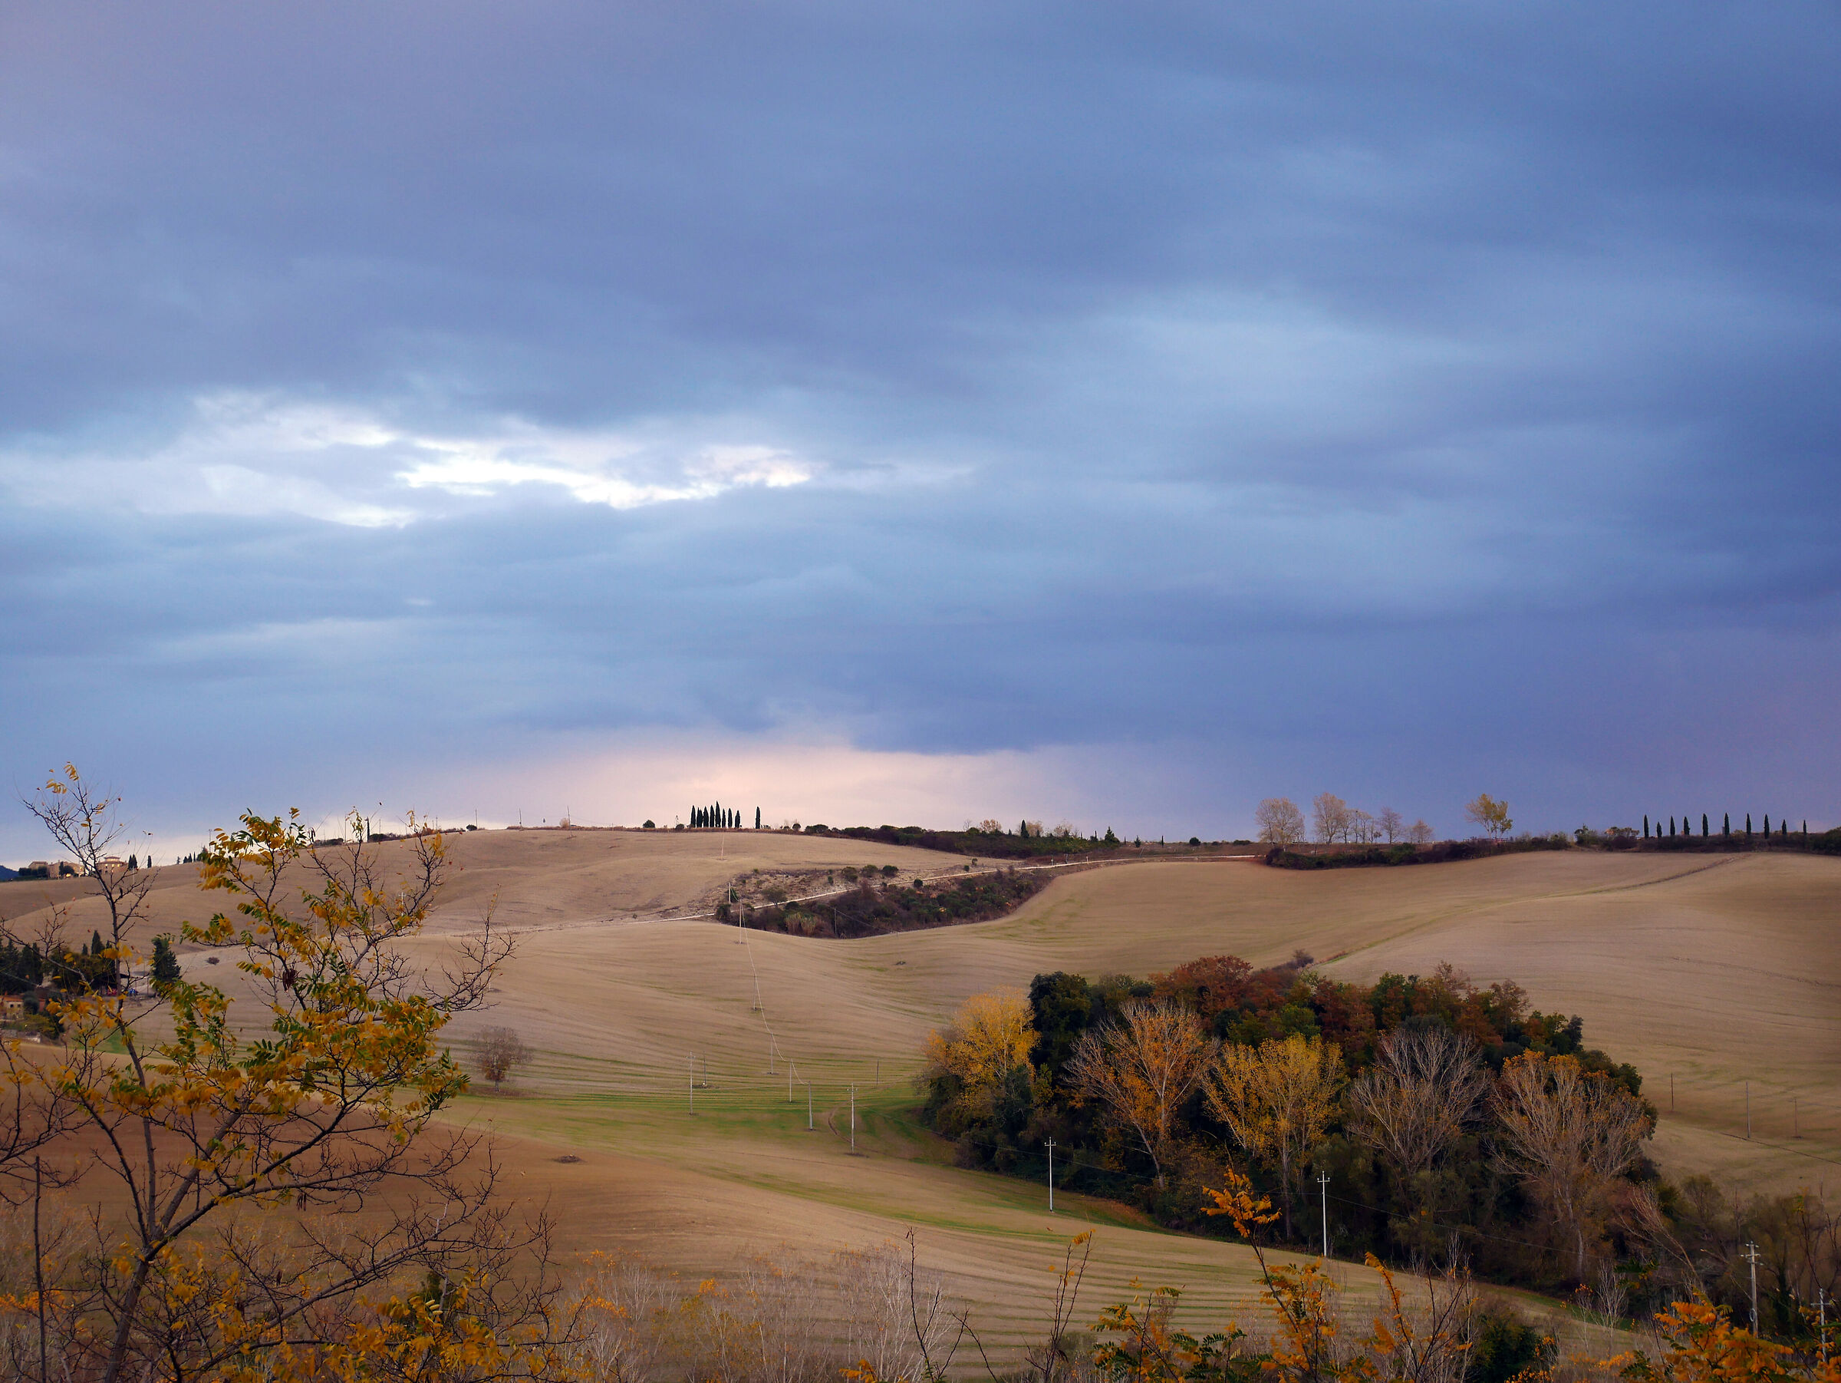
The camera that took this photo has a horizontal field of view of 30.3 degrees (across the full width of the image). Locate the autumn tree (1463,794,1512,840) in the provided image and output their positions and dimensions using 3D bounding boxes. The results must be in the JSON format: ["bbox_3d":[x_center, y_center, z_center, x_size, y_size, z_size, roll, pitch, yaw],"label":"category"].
[{"bbox_3d":[151.731,33.825,910.000,12.876,13.069,12.000,-1,-3,9],"label":"autumn tree"}]

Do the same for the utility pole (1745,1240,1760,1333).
[{"bbox_3d":[78.327,56.329,320.000,1.600,9.664,0.450,2,-3,-28],"label":"utility pole"}]

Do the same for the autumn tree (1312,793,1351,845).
[{"bbox_3d":[112.150,35.059,930.000,10.500,14.338,10.500,0,-3,7],"label":"autumn tree"}]

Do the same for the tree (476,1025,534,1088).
[{"bbox_3d":[-73.369,64.435,600.000,10.644,11.531,10.000,0,-3,-7],"label":"tree"}]

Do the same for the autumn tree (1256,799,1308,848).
[{"bbox_3d":[98.598,35.845,930.000,13.749,13.552,12.500,0,-3,6],"label":"autumn tree"}]

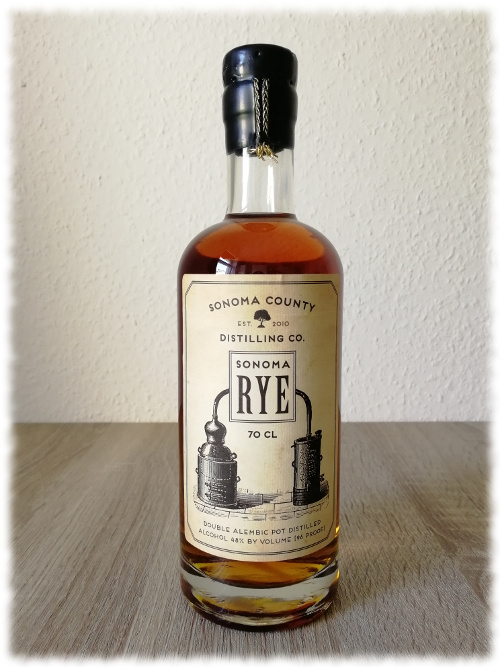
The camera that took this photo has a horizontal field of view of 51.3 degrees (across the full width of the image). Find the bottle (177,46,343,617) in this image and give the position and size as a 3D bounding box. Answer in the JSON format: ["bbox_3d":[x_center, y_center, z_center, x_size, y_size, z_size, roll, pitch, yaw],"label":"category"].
[{"bbox_3d":[0.005,-0.001,0.261,0.082,0.265,0.082,0,4,1],"label":"bottle"}]

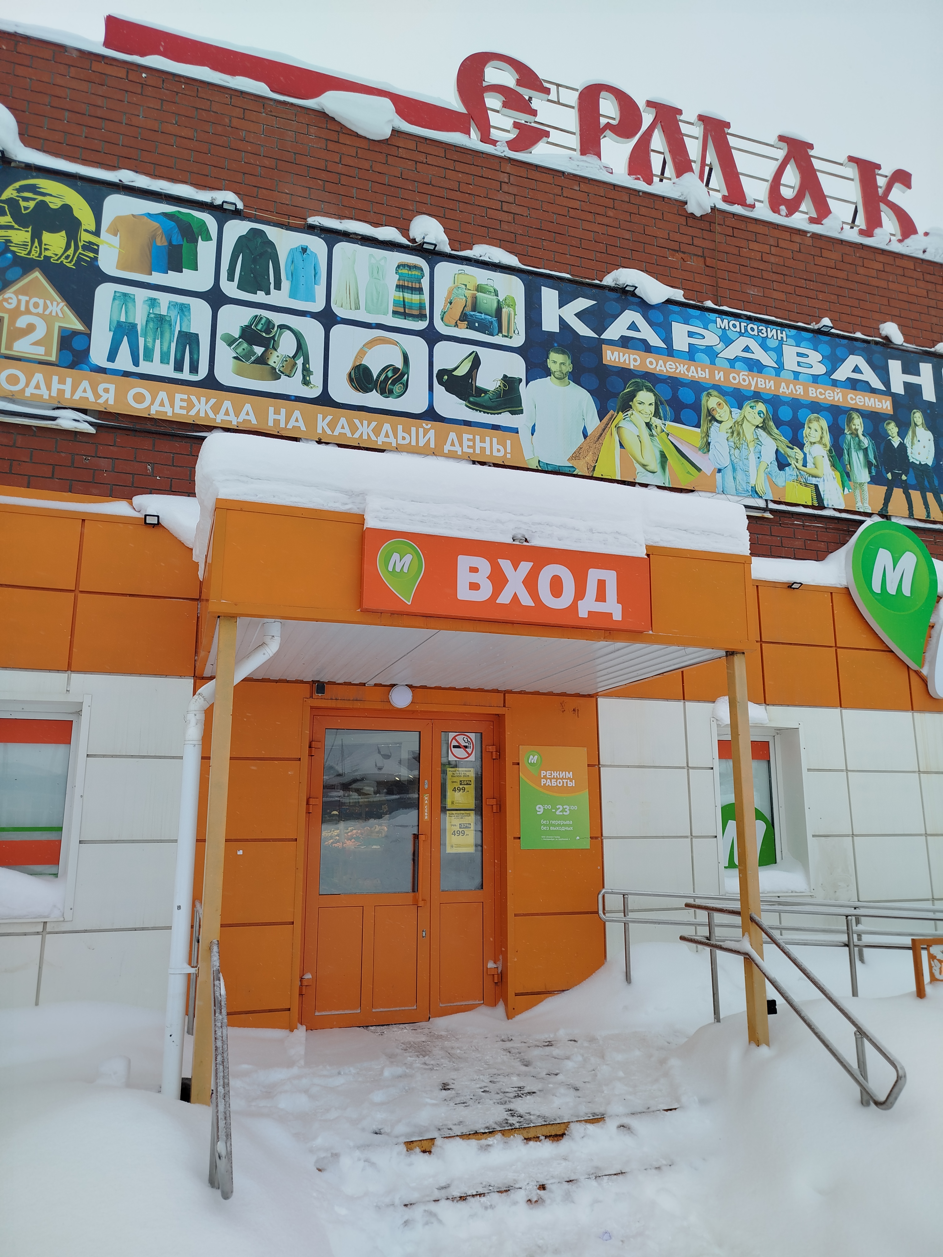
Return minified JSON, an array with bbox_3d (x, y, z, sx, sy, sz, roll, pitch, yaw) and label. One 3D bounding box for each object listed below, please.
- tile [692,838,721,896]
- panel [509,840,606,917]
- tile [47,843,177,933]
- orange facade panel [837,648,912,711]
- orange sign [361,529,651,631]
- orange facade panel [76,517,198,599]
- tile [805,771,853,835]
[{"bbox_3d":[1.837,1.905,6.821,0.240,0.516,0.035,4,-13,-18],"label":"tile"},{"bbox_3d":[0.636,1.819,6.421,0.721,0.516,0.035,4,-13,-18],"label":"panel"},{"bbox_3d":[-2.246,1.622,5.500,0.753,0.520,0.030,4,-13,-18],"label":"tile"},{"bbox_3d":[3.580,0.459,7.754,0.770,0.523,0.030,4,-13,-18],"label":"orange facade panel"},{"bbox_3d":[0.211,-0.233,4.566,1.571,0.418,0.085,4,-13,-18],"label":"orange sign"},{"bbox_3d":[-2.242,-0.461,5.948,0.761,0.491,0.040,4,-13,-18],"label":"orange facade panel"},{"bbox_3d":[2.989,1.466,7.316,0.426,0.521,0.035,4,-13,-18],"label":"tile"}]

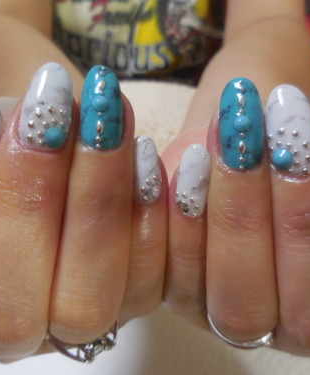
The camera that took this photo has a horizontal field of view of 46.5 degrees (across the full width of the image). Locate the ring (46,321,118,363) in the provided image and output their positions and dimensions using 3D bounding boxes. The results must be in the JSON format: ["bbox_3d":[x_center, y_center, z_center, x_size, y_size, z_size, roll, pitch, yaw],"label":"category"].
[{"bbox_3d":[-0.019,0.036,0.100,0.020,0.023,0.004,-23,-12,-14],"label":"ring"}]

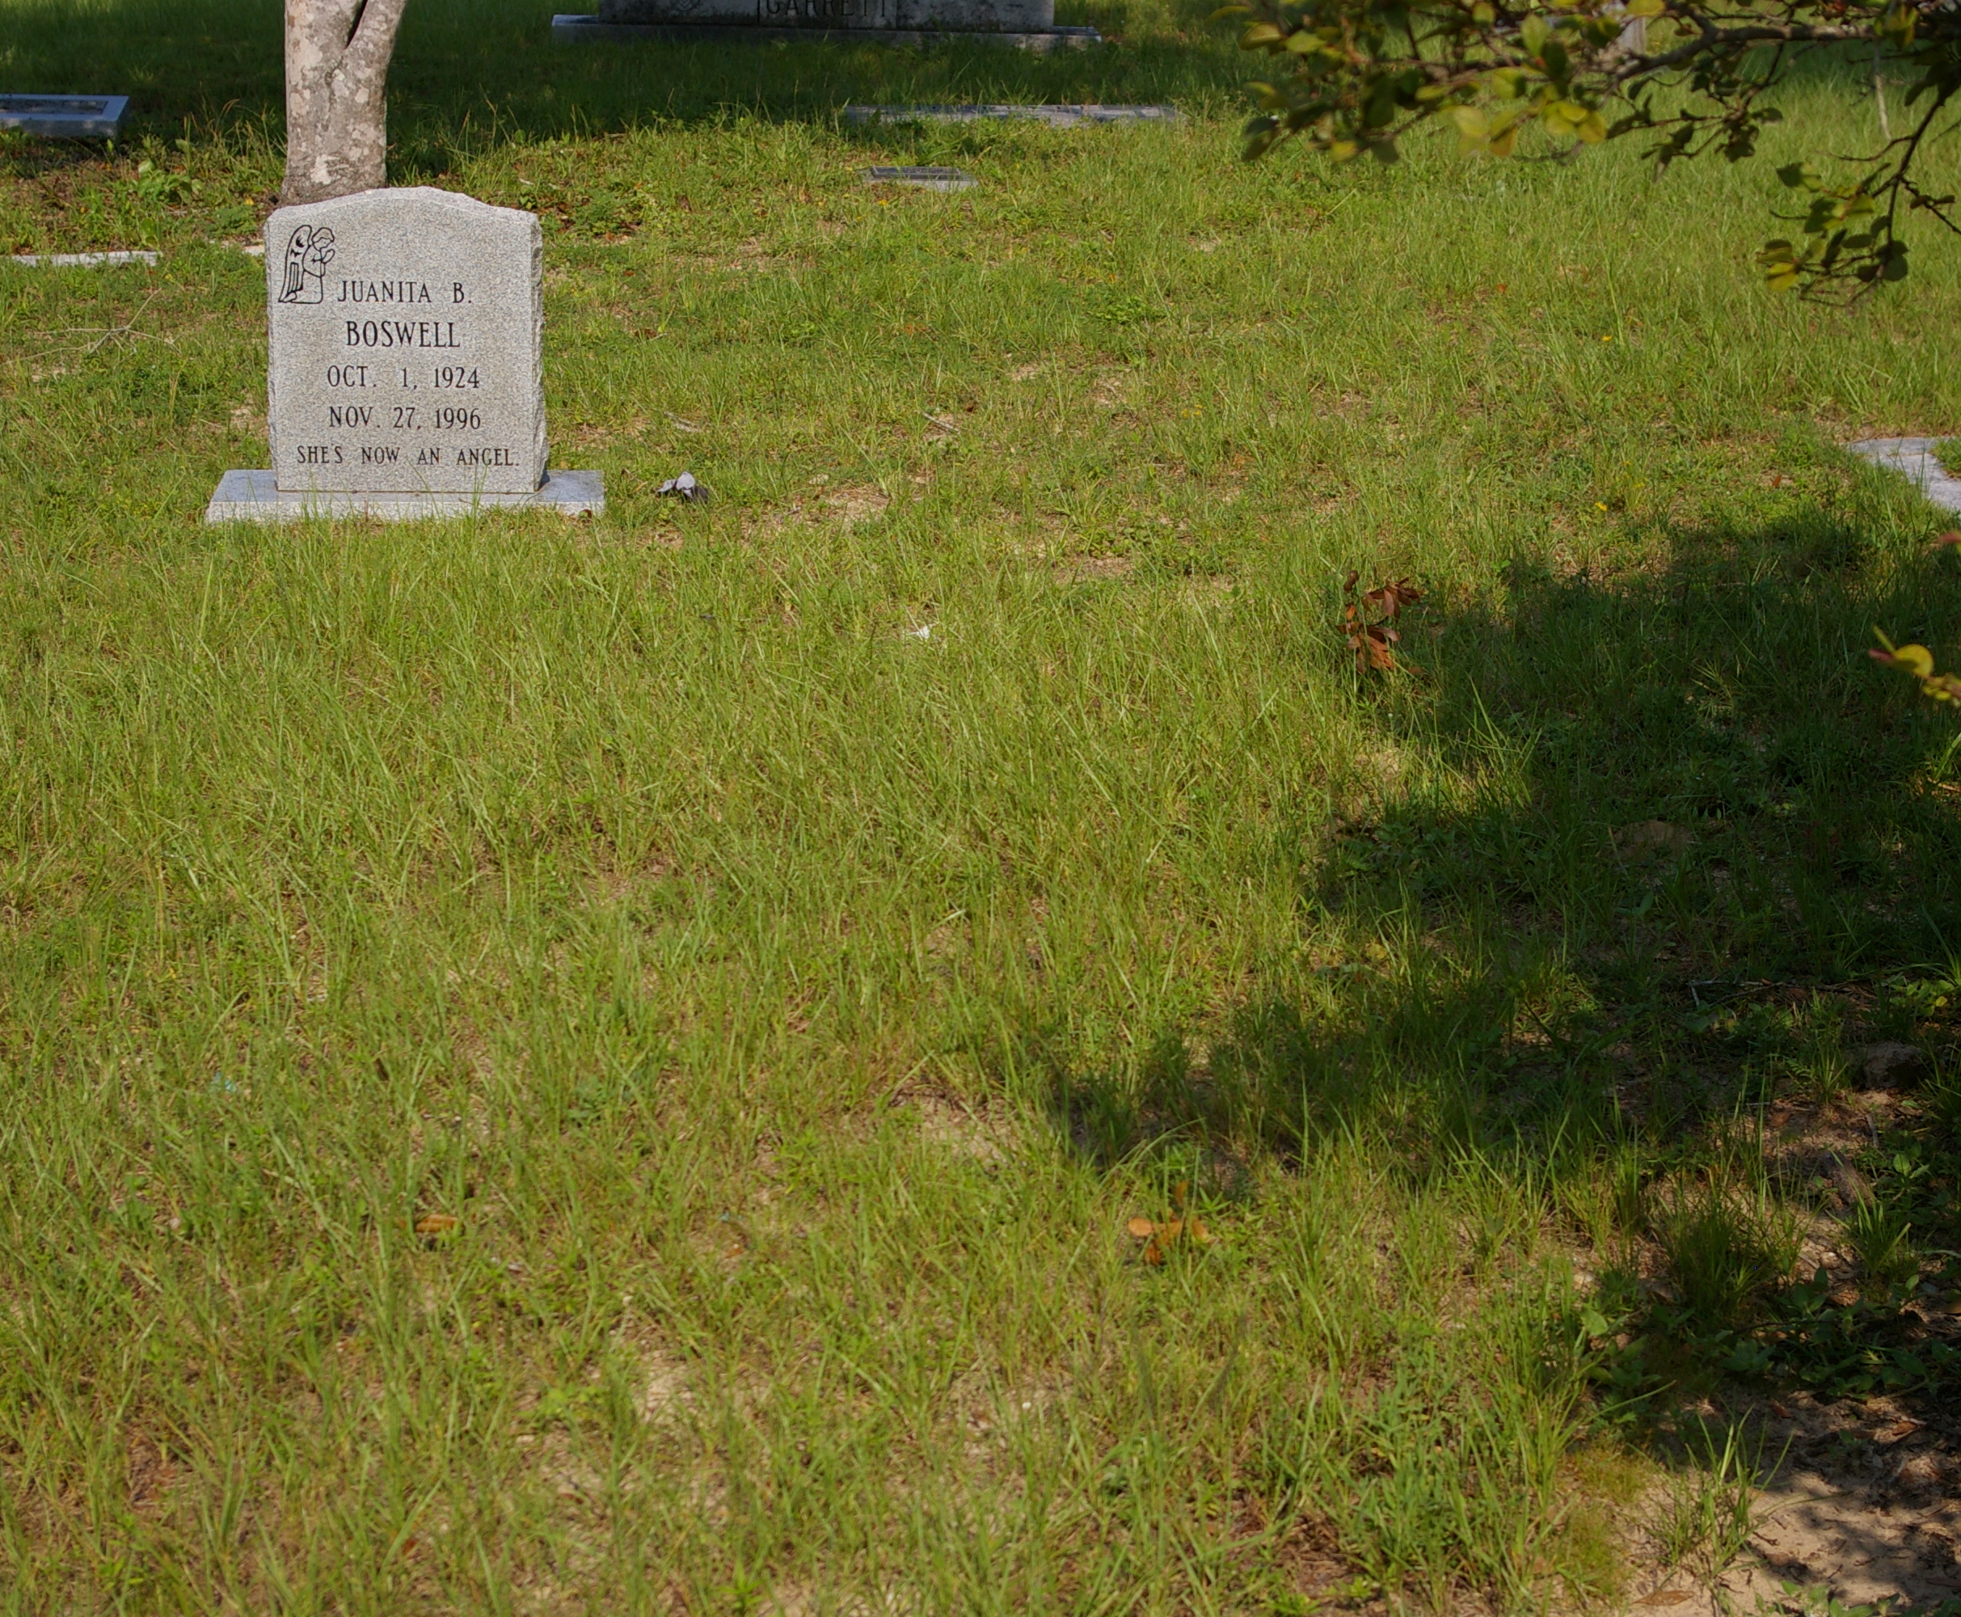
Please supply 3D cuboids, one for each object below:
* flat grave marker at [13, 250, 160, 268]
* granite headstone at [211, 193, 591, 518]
[{"bbox_3d":[-2.262,-1.345,10.213,0.390,0.080,0.220,0,19,-5],"label":"flat grave marker"},{"bbox_3d":[-1.113,-0.880,7.911,0.748,0.644,0.300,0,16,-5],"label":"granite headstone"}]

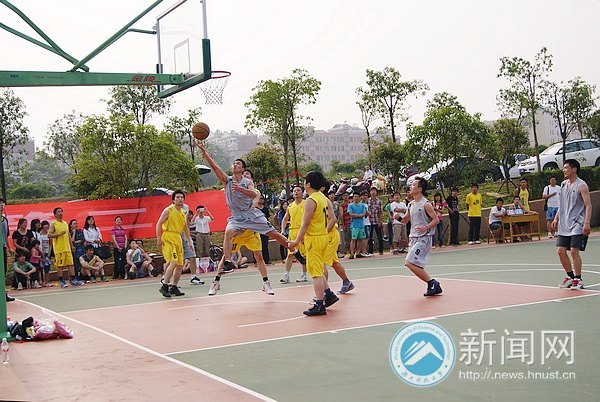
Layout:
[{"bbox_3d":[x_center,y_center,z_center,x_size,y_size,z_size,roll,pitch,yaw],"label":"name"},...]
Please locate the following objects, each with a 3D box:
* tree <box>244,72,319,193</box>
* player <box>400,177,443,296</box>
[{"bbox_3d":[-0.664,-2.675,28.500,2.880,4.710,2.600,-3,-1,0],"label":"tree"},{"bbox_3d":[1.609,0.482,10.200,0.620,1.600,0.500,-3,-1,-27],"label":"player"}]

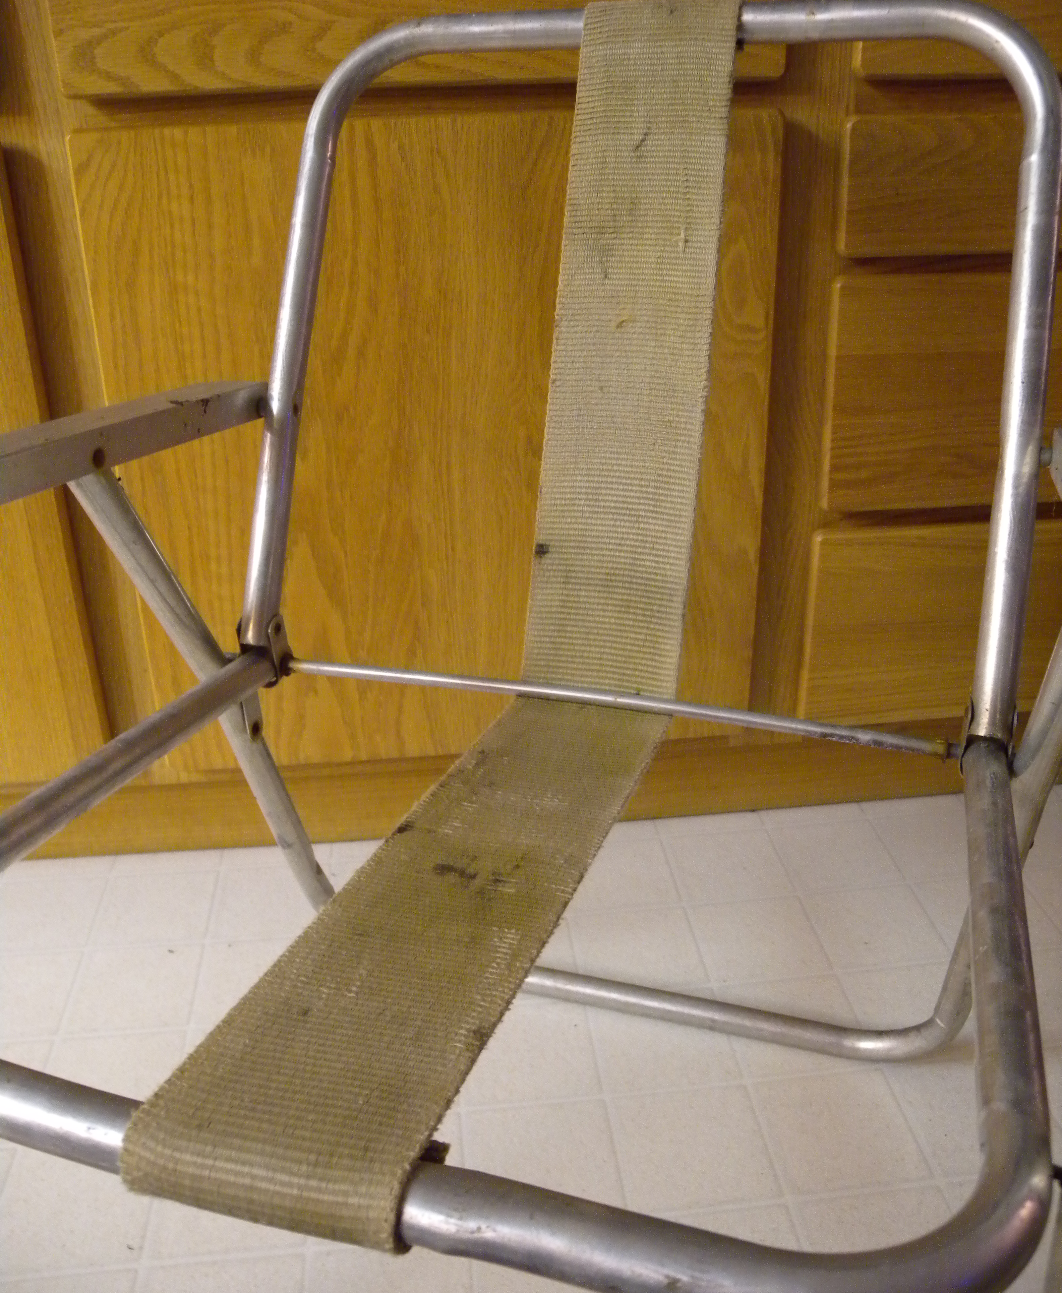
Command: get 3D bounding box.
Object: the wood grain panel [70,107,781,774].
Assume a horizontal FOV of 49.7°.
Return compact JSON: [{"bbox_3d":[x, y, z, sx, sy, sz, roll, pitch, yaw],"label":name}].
[{"bbox_3d":[-0.071,-0.158,1.017,0.558,0.566,0.020,-4,24,-5],"label":"wood grain panel"}]

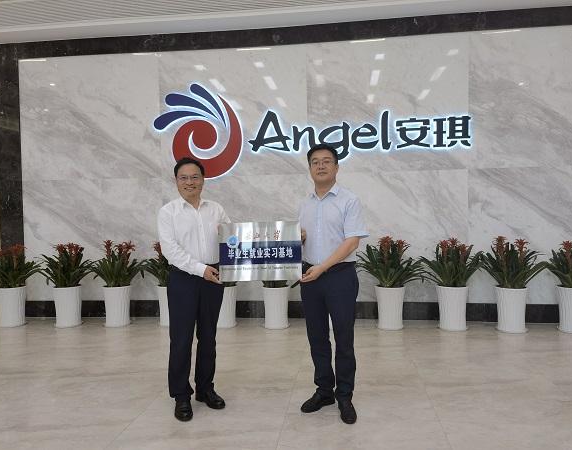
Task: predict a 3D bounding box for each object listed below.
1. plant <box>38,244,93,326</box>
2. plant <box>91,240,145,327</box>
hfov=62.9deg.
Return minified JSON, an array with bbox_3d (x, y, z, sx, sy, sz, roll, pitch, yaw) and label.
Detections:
[{"bbox_3d":[-2.669,0.712,5.719,0.640,0.986,0.621,-1,2,7],"label":"plant"},{"bbox_3d":[-2.055,0.691,5.682,0.636,1.011,0.617,-1,2,7],"label":"plant"}]

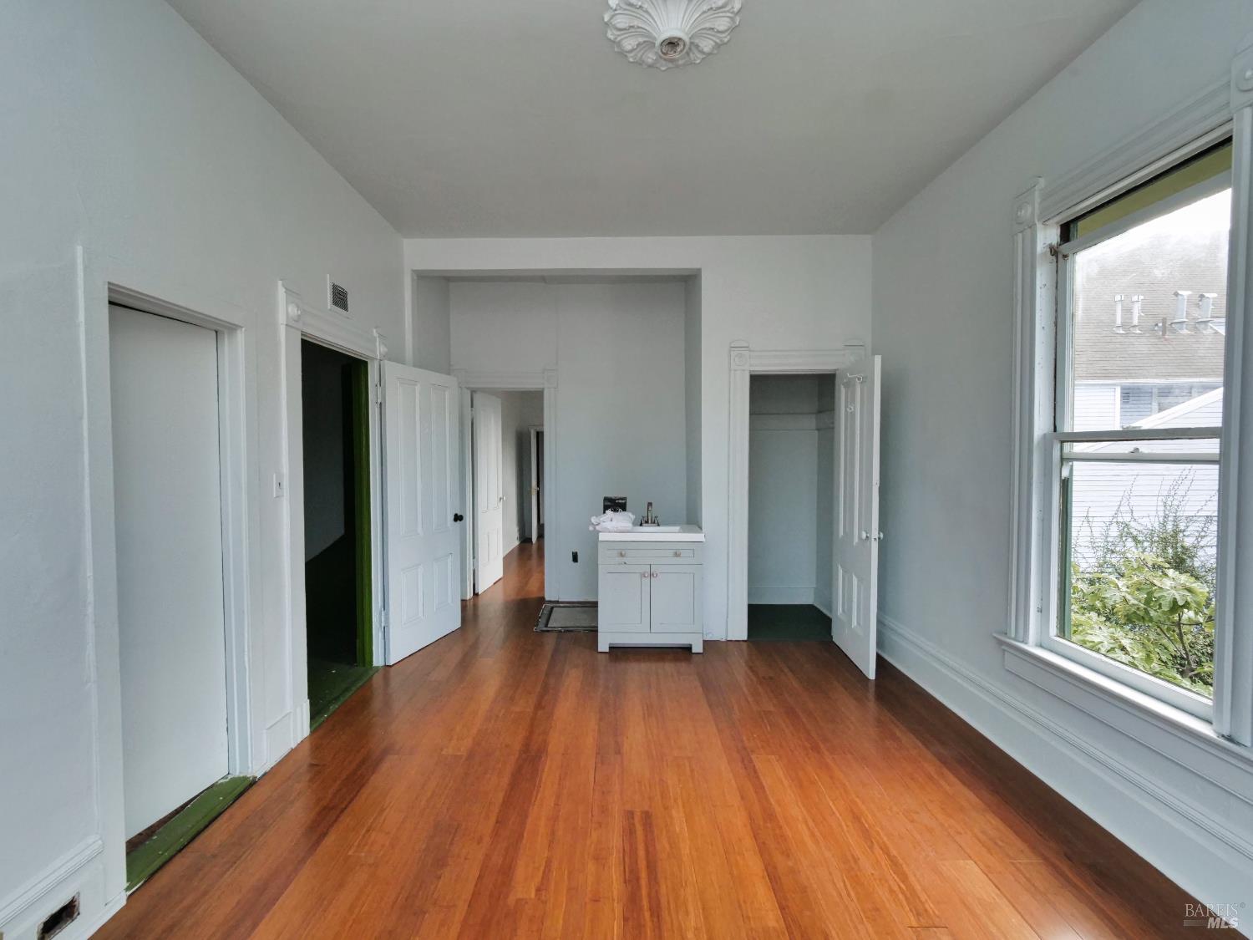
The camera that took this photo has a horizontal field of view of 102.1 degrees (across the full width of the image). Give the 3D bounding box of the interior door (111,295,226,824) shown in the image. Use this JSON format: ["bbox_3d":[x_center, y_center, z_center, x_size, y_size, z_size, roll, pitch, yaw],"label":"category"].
[{"bbox_3d":[-1.830,0.392,1.948,0.045,1.980,0.604,0,2,7],"label":"interior door"}]

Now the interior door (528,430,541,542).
[{"bbox_3d":[-1.545,0.261,8.616,0.045,1.881,0.713,0,2,-2],"label":"interior door"}]

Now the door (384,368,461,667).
[{"bbox_3d":[-1.515,0.293,3.824,0.045,2.064,0.812,0,2,15],"label":"door"}]

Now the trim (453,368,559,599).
[{"bbox_3d":[-1.187,0.153,5.050,1.030,2.297,0.109,0,2,0],"label":"trim"}]

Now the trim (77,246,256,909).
[{"bbox_3d":[-1.681,0.353,1.903,0.119,2.079,0.742,0,2,0],"label":"trim"}]

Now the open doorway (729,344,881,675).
[{"bbox_3d":[1.315,0.191,3.577,1.059,2.287,0.752,0,2,0],"label":"open doorway"}]

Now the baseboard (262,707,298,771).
[{"bbox_3d":[-1.645,1.280,2.395,0.030,0.198,0.228,0,2,0],"label":"baseboard"}]

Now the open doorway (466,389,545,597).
[{"bbox_3d":[-1.197,0.256,5.072,0.782,2.089,0.148,0,2,0],"label":"open doorway"}]

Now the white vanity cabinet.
[{"bbox_3d":[0.180,0.890,3.923,0.777,0.876,0.475,0,2,0],"label":"white vanity cabinet"}]

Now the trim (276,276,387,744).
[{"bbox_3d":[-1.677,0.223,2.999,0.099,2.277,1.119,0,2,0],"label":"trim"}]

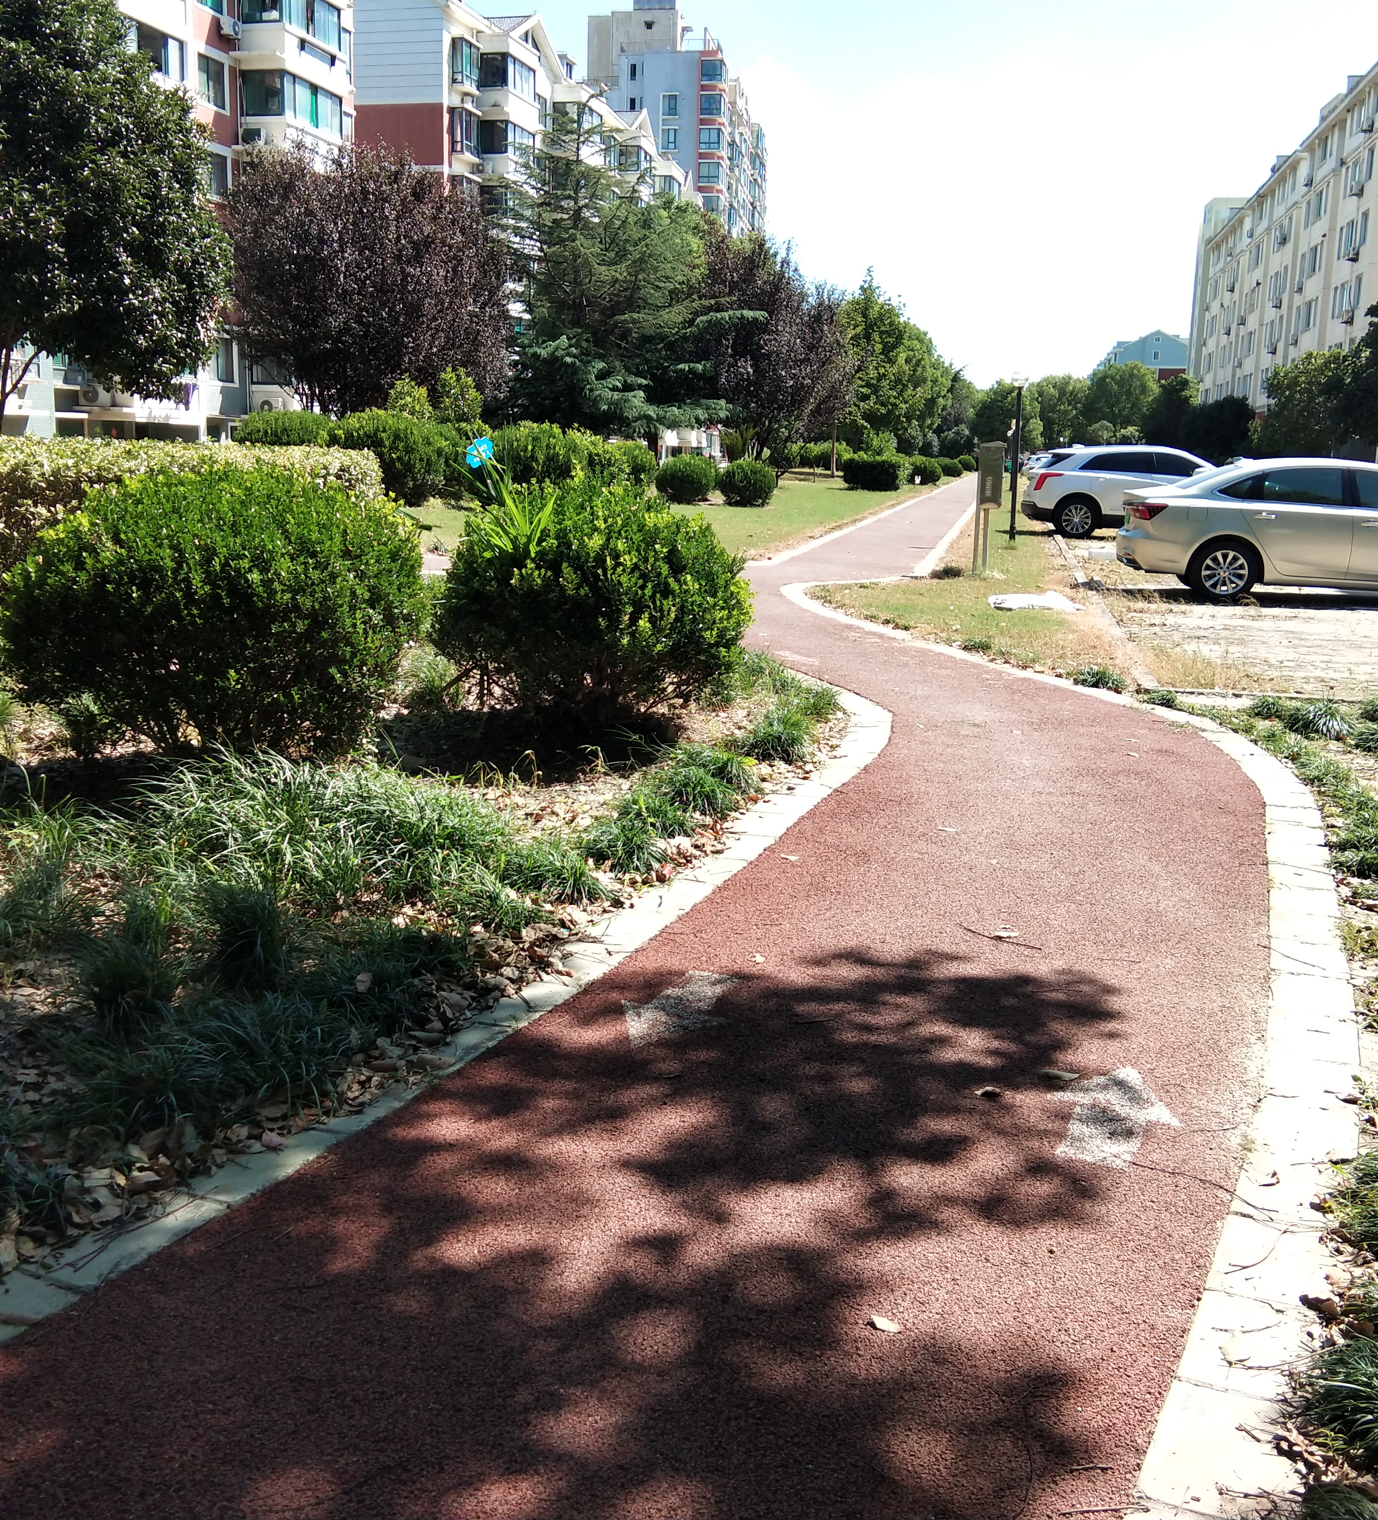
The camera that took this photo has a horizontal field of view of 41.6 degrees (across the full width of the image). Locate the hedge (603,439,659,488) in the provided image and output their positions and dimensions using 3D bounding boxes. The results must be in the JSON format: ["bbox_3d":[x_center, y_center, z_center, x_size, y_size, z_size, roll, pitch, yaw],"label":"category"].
[{"bbox_3d":[-1.466,-7.011,43.878,1.420,1.460,1.400,1,10,-2],"label":"hedge"}]

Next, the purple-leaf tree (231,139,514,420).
[{"bbox_3d":[-7.732,-10.599,44.374,6.900,8.370,6.400,0,10,-10],"label":"purple-leaf tree"}]

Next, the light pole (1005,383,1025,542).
[{"bbox_3d":[5.490,-4.966,30.282,0.320,2.600,0.320,3,10,10],"label":"light pole"}]

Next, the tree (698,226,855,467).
[{"bbox_3d":[2.532,-11.287,51.405,4.627,7.100,4.600,1,10,3],"label":"tree"}]

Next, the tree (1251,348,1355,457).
[{"bbox_3d":[25.390,-14.006,75.621,4.900,5.953,4.600,4,10,18],"label":"tree"}]

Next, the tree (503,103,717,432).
[{"bbox_3d":[-2.033,-12.211,48.166,5.984,9.955,5.800,1,10,-3],"label":"tree"}]

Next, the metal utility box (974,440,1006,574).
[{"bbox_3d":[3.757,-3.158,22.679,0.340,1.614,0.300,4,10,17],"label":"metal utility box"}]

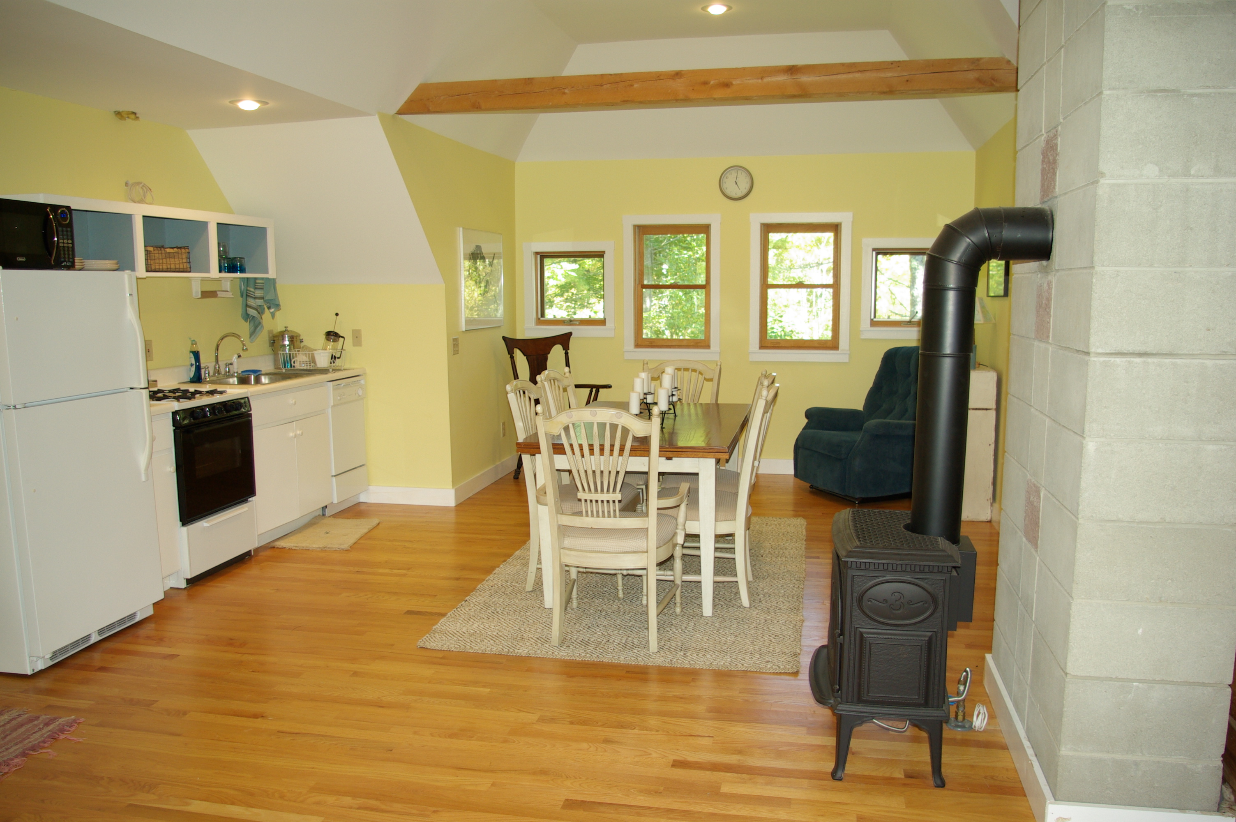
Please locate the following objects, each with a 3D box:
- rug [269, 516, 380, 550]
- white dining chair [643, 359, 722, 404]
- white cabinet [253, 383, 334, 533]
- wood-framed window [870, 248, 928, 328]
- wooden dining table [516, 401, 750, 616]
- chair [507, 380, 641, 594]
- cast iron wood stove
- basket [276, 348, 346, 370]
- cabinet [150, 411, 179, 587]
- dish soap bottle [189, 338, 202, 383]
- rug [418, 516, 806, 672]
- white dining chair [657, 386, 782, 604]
[{"bbox_3d":[-1.713,0.720,5.534,0.460,0.012,0.650,0,8,4],"label":"rug"},{"bbox_3d":[0.350,0.224,5.544,0.630,1.005,0.600,1,8,10],"label":"white dining chair"},{"bbox_3d":[-2.163,0.287,5.446,0.620,0.845,0.800,1,8,12],"label":"white cabinet"},{"bbox_3d":[2.193,-0.919,6.926,0.570,0.585,0.080,1,8,9],"label":"wood-framed window"},{"bbox_3d":[0.164,0.432,4.792,0.945,0.765,1.480,1,8,12],"label":"wooden dining table"},{"bbox_3d":[-0.194,0.355,4.599,0.610,1.005,0.520,1,8,10],"label":"chair"},{"bbox_3d":[0.933,0.237,2.845,0.655,1.680,0.540,1,8,10],"label":"cast iron wood stove"},{"bbox_3d":[-2.049,-0.345,6.223,0.380,0.135,0.270,1,8,10],"label":"basket"},{"bbox_3d":[-2.438,0.460,4.418,0.600,0.870,0.300,1,8,10],"label":"cabinet"},{"bbox_3d":[-2.403,-0.285,5.252,0.070,0.245,0.050,4,9,27],"label":"dish soap bottle"},{"bbox_3d":[0.185,0.809,4.799,1.525,0.014,2.430,1,8,12],"label":"rug"},{"bbox_3d":[0.446,0.362,4.374,0.600,0.997,0.510,1,8,11],"label":"white dining chair"}]

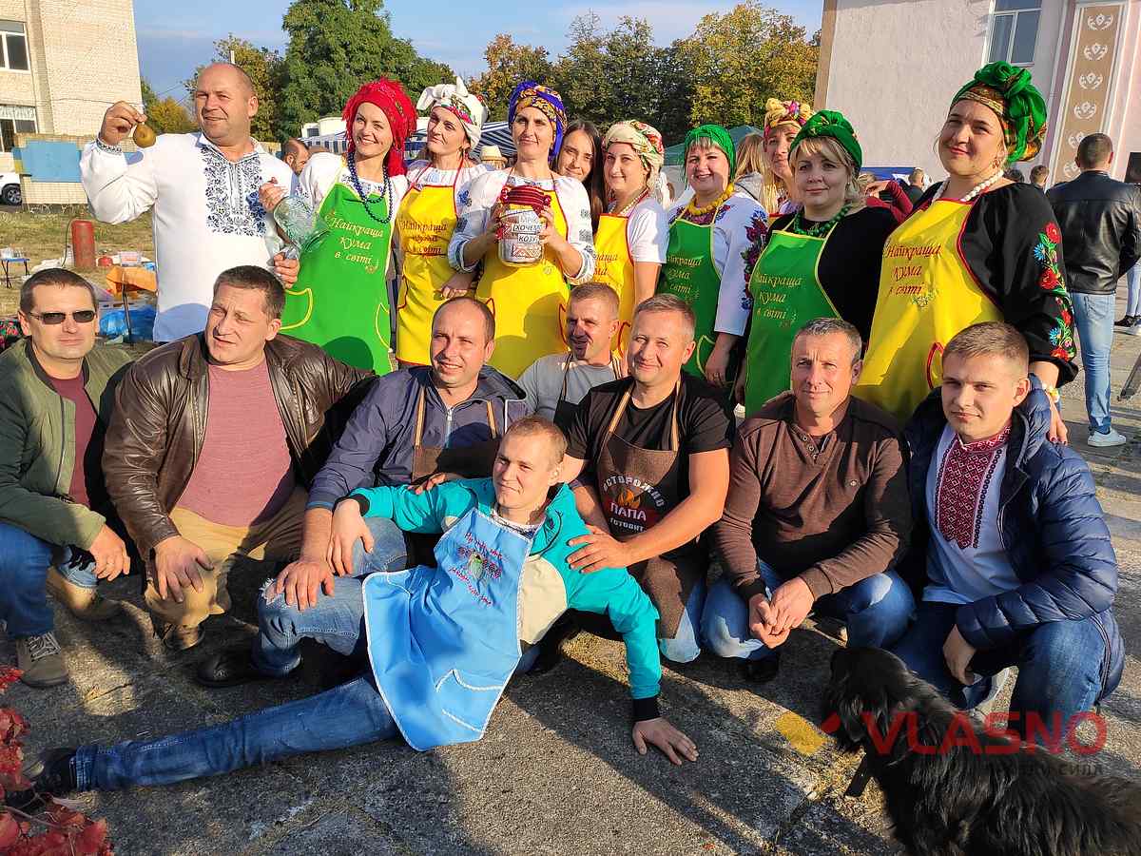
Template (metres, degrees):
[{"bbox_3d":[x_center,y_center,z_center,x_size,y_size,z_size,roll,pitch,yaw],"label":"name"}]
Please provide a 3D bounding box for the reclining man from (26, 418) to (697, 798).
[{"bbox_3d":[-0.451,0.378,2.100,1.520,0.790,0.600,0,15,-6],"label":"reclining man"}]

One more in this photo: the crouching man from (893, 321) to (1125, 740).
[{"bbox_3d":[1.043,0.254,2.159,0.600,1.080,0.620,10,17,29],"label":"crouching man"}]

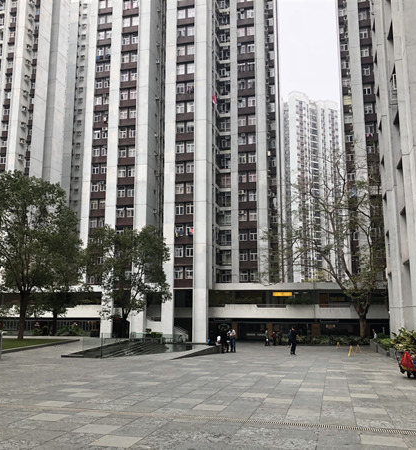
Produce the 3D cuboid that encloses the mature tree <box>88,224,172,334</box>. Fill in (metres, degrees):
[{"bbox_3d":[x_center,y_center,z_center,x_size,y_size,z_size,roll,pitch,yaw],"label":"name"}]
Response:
[{"bbox_3d":[-8.636,6.106,52.736,8.670,11.840,8.200,2,-10,-9],"label":"mature tree"}]

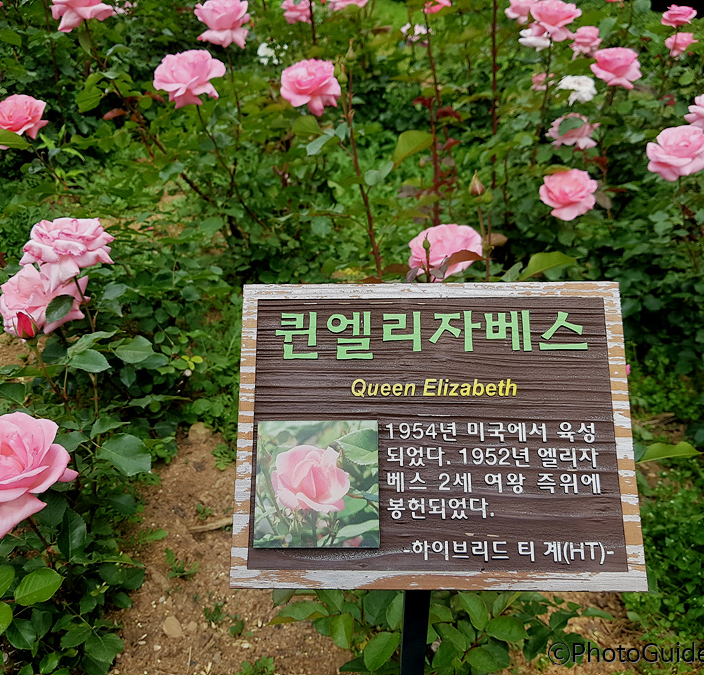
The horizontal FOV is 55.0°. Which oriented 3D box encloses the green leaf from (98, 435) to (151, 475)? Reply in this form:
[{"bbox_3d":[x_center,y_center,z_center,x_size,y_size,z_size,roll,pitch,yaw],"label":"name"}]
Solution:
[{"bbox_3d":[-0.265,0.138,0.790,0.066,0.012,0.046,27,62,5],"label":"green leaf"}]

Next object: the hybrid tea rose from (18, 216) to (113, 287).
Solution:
[{"bbox_3d":[-0.328,-0.099,0.780,0.104,0.060,0.104,-13,42,-21],"label":"hybrid tea rose"}]

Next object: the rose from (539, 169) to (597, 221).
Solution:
[{"bbox_3d":[0.356,-0.237,1.120,0.090,0.063,0.086,9,56,16],"label":"rose"}]

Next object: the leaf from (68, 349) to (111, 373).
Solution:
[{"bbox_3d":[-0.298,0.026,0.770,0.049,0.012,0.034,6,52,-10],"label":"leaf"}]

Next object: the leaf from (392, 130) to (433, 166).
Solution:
[{"bbox_3d":[0.085,-0.266,0.950,0.072,0.012,0.040,-35,76,-6],"label":"leaf"}]

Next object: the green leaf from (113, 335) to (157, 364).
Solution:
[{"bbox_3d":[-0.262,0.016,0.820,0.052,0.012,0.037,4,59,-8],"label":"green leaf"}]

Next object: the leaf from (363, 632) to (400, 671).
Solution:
[{"bbox_3d":[0.037,0.390,0.840,0.033,0.010,0.055,34,63,23],"label":"leaf"}]

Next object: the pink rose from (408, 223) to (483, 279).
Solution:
[{"bbox_3d":[0.122,-0.117,0.900,0.099,0.063,0.092,3,45,5],"label":"pink rose"}]

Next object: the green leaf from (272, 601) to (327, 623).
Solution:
[{"bbox_3d":[-0.062,0.324,0.800,0.067,0.013,0.037,-5,35,-9],"label":"green leaf"}]

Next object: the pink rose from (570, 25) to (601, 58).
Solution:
[{"bbox_3d":[0.593,-0.753,1.720,0.073,0.070,0.070,5,45,9],"label":"pink rose"}]

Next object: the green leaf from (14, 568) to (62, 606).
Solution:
[{"bbox_3d":[-0.325,0.259,0.700,0.047,0.010,0.029,-20,61,-30],"label":"green leaf"}]

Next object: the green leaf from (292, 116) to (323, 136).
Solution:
[{"bbox_3d":[-0.067,-0.318,1.020,0.049,0.010,0.031,23,75,3],"label":"green leaf"}]

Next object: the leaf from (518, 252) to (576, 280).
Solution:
[{"bbox_3d":[0.240,-0.088,0.830,0.070,0.016,0.036,-22,37,-5],"label":"leaf"}]

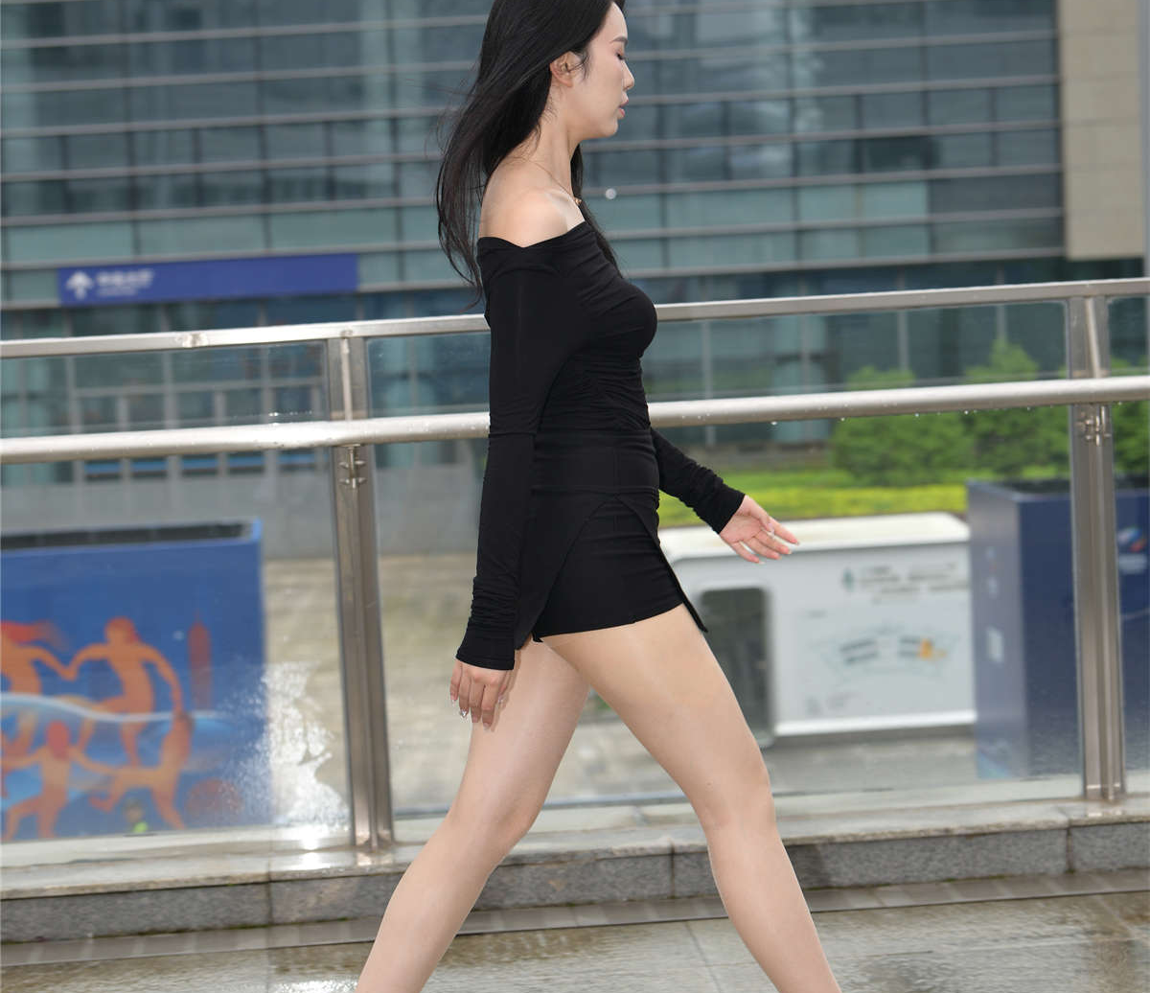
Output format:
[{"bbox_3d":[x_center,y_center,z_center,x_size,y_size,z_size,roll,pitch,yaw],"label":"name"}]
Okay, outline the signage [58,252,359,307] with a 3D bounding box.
[{"bbox_3d":[-8.284,-4.915,76.000,6.800,0.840,0.200,-3,5,-1],"label":"signage"}]

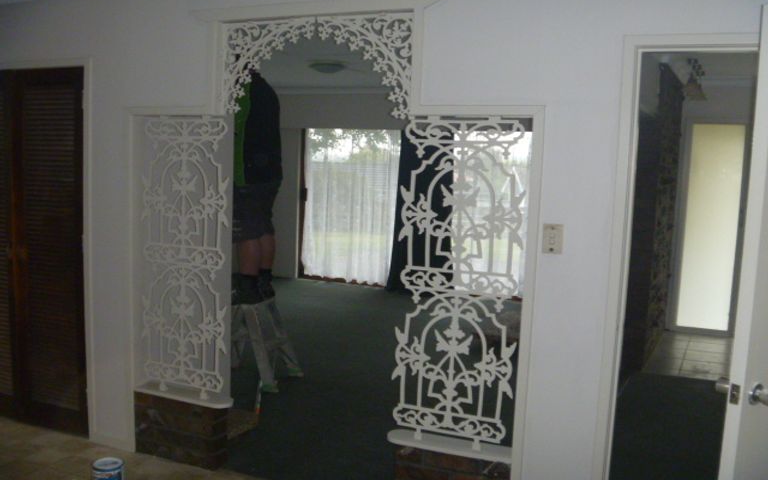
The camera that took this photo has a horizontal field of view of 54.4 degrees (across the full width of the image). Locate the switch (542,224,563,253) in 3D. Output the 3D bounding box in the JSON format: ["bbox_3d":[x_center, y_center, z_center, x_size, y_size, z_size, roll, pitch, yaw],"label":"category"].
[{"bbox_3d":[0.665,-0.002,2.943,0.075,0.117,0.012,5,8,23],"label":"switch"}]

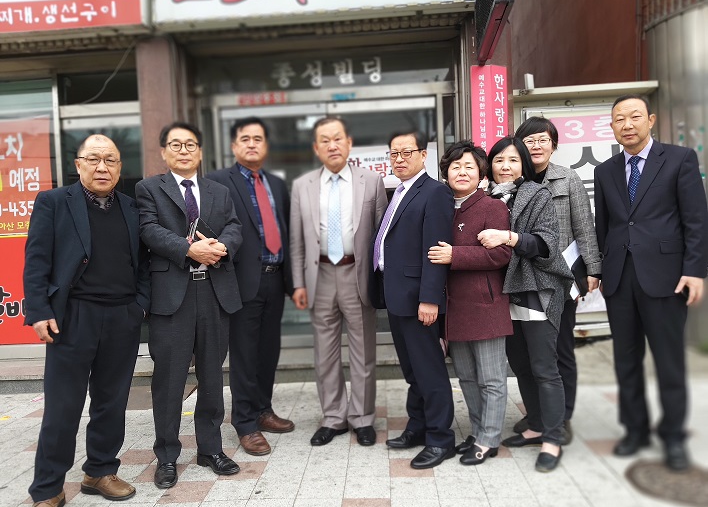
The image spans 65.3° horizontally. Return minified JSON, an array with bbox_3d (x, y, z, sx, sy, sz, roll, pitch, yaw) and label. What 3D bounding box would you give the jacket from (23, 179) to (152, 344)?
[{"bbox_3d":[-1.188,0.036,2.479,0.530,0.710,0.340,-4,3,-27],"label":"jacket"}]

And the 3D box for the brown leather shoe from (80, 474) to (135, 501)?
[{"bbox_3d":[-1.125,1.026,2.512,0.295,0.110,0.112,-1,3,30],"label":"brown leather shoe"}]

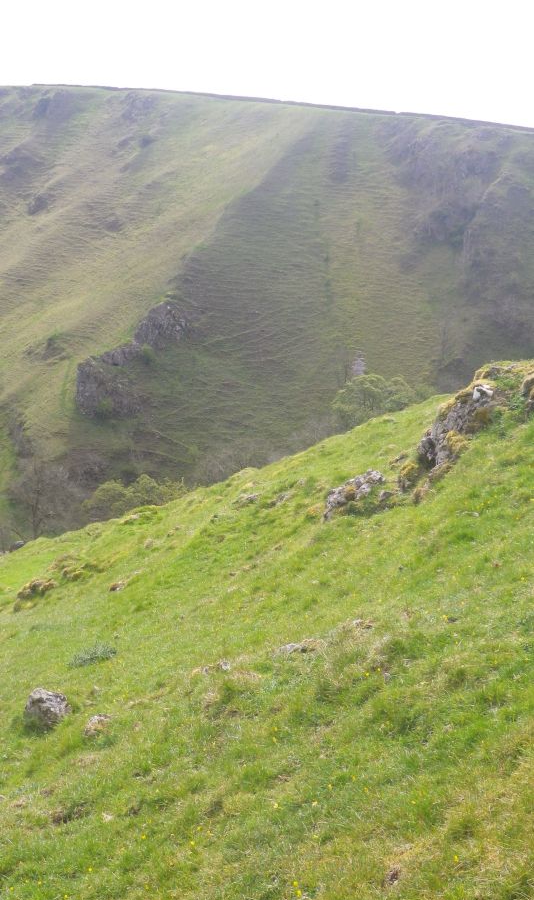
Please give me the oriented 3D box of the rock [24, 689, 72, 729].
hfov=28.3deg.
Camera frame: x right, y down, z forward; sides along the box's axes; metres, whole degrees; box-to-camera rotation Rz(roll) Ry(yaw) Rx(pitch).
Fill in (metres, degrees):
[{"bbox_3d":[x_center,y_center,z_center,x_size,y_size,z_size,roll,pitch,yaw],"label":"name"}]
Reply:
[{"bbox_3d":[-2.034,2.395,9.800,0.420,0.340,0.360,0,4,0],"label":"rock"}]

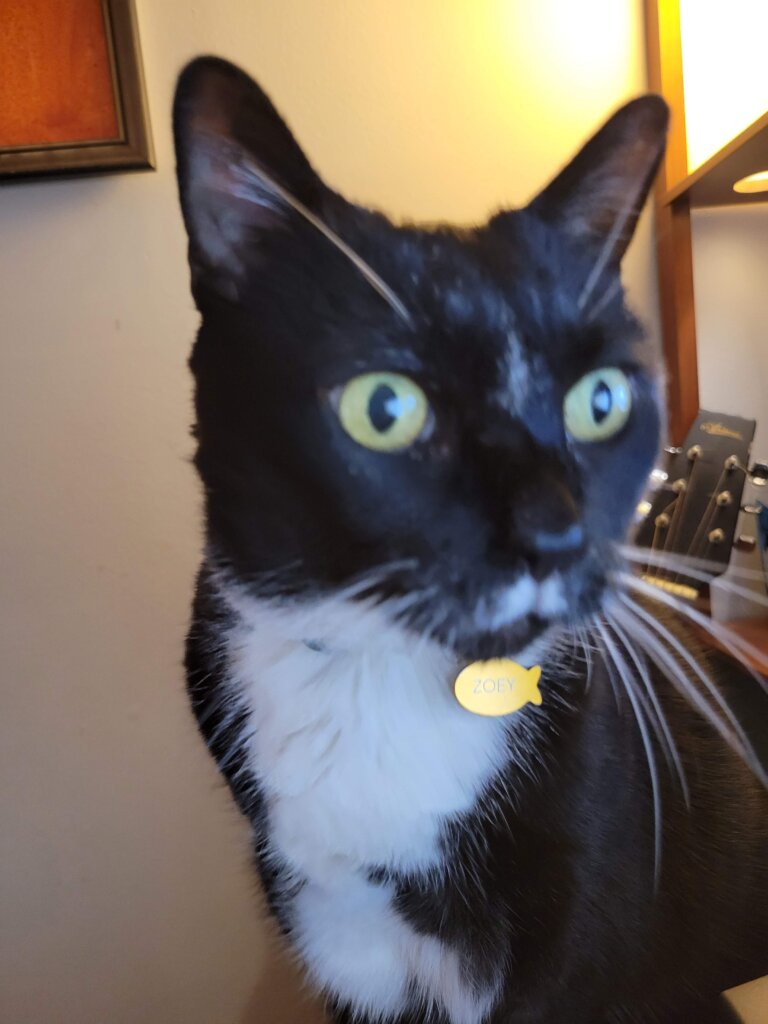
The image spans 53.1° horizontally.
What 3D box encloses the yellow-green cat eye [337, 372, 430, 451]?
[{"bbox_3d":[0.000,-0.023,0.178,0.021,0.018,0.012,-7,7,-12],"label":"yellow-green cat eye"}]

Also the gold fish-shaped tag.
[{"bbox_3d":[0.032,0.048,0.212,0.024,0.016,0.002,-2,3,-3],"label":"gold fish-shaped tag"}]

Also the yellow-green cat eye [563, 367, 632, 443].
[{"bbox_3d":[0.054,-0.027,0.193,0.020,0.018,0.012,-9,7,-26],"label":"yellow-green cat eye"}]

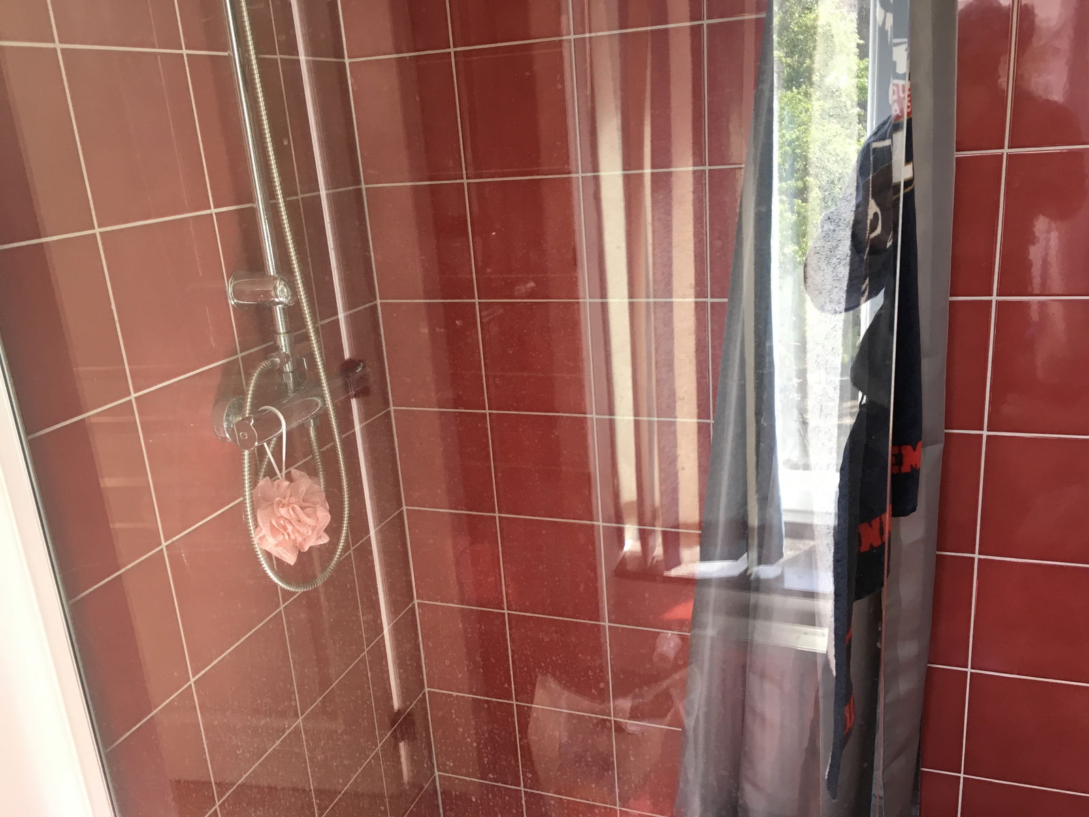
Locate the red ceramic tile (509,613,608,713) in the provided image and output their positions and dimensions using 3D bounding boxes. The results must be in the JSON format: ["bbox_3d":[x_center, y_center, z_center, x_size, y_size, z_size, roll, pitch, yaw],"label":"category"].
[{"bbox_3d":[0.030,0.486,1.735,0.197,0.197,0.010,2,18,20],"label":"red ceramic tile"}]

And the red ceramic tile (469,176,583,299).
[{"bbox_3d":[-0.028,-0.278,1.508,0.198,0.198,0.010,2,18,21],"label":"red ceramic tile"}]

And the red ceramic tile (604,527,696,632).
[{"bbox_3d":[0.203,0.303,1.607,0.196,0.197,0.010,2,18,20],"label":"red ceramic tile"}]

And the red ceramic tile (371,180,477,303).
[{"bbox_3d":[-0.211,-0.283,1.567,0.192,0.197,0.009,2,18,20],"label":"red ceramic tile"}]

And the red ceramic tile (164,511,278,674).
[{"bbox_3d":[-0.451,0.242,1.291,0.010,0.198,0.198,2,18,21],"label":"red ceramic tile"}]

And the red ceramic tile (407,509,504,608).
[{"bbox_3d":[-0.169,0.288,1.746,0.192,0.197,0.010,2,18,20],"label":"red ceramic tile"}]

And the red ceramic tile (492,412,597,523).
[{"bbox_3d":[0.002,0.105,1.616,0.196,0.197,0.009,2,18,20],"label":"red ceramic tile"}]

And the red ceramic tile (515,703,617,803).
[{"bbox_3d":[0.045,0.677,1.794,0.197,0.197,0.010,2,18,20],"label":"red ceramic tile"}]

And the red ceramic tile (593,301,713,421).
[{"bbox_3d":[0.175,-0.079,1.496,0.198,0.198,0.010,2,18,21],"label":"red ceramic tile"}]

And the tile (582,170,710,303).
[{"bbox_3d":[0.159,-0.270,1.432,0.196,0.197,0.010,2,18,20],"label":"tile"}]

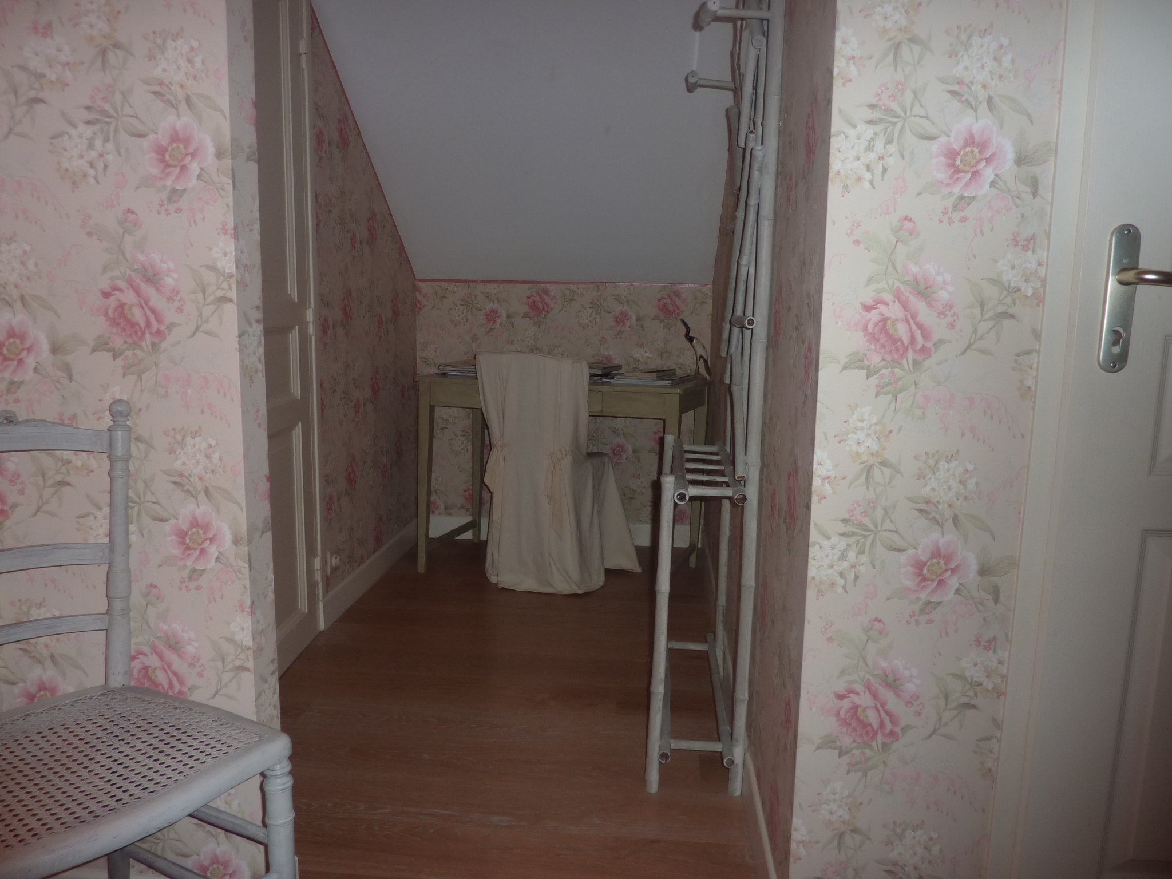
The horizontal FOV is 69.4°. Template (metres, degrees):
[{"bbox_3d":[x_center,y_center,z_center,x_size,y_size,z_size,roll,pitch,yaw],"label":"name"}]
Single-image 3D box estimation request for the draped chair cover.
[{"bbox_3d":[-0.073,0.102,3.102,0.457,0.831,0.486,5,9,25],"label":"draped chair cover"}]

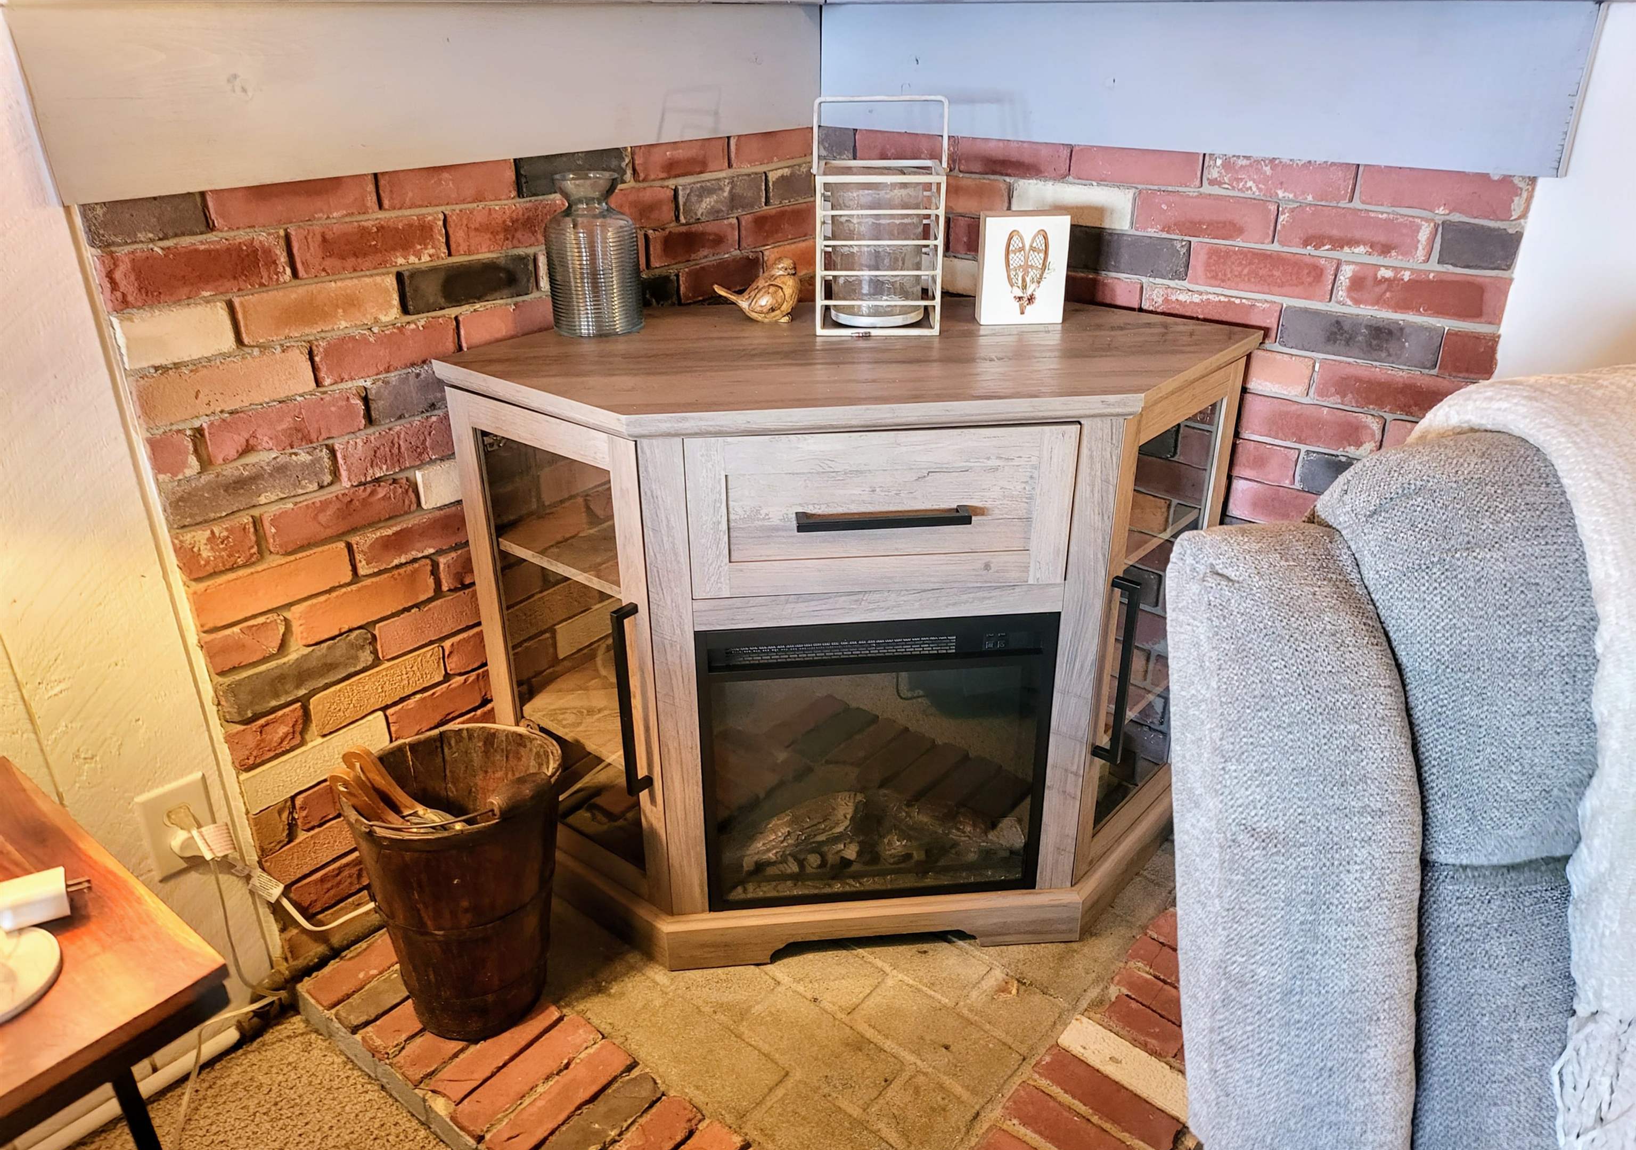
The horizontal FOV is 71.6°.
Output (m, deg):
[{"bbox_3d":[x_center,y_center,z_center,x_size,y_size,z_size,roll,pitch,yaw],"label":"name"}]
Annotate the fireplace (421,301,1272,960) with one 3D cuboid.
[{"bbox_3d":[0.057,0.062,1.654,1.086,0.805,0.519,-3,26,-5],"label":"fireplace"}]

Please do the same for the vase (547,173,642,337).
[{"bbox_3d":[-0.304,-0.435,1.534,0.121,0.201,0.121,-3,26,-5],"label":"vase"}]

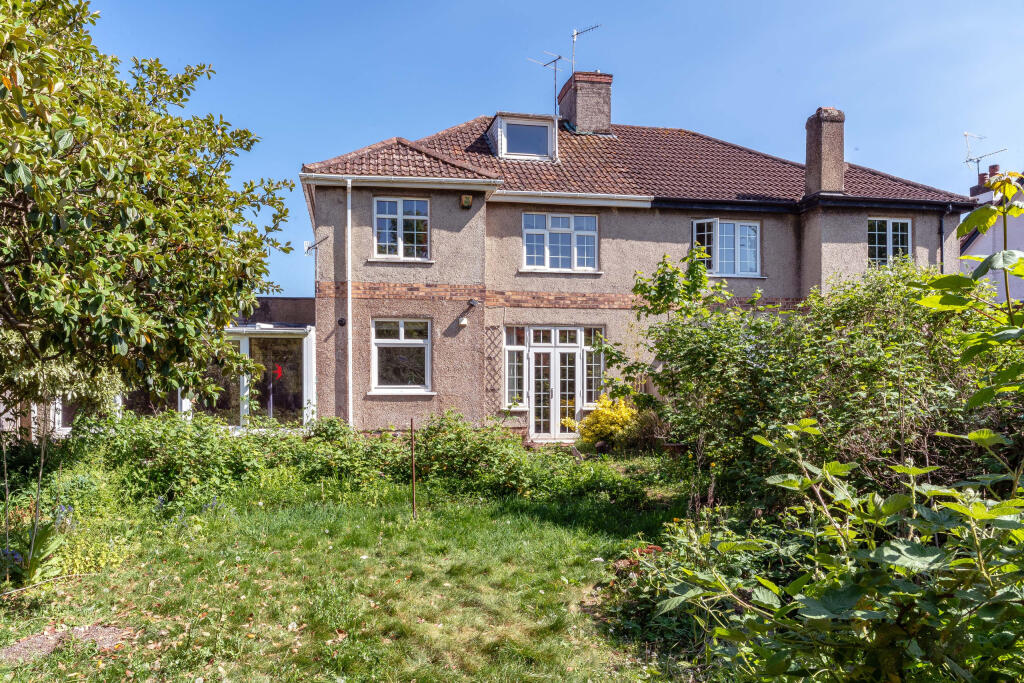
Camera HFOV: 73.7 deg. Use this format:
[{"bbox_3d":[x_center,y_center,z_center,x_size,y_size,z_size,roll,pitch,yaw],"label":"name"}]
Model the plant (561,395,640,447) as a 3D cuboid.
[{"bbox_3d":[1.830,1.650,14.100,1.550,1.150,1.300,0,-1,-9],"label":"plant"}]

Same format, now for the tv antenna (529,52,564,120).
[{"bbox_3d":[1.000,-6.100,16.550,1.150,1.450,0.650,1,-1,-38],"label":"tv antenna"}]

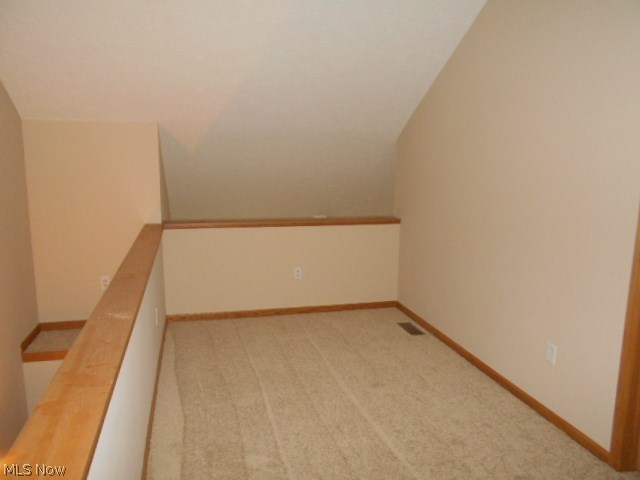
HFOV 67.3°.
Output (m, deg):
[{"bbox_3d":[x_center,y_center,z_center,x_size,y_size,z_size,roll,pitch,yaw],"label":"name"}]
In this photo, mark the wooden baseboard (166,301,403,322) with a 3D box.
[{"bbox_3d":[-0.298,0.686,4.618,2.255,0.063,0.015,-1,10,-15],"label":"wooden baseboard"}]

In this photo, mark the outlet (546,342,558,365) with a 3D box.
[{"bbox_3d":[1.356,0.666,2.819,0.010,0.115,0.072,-1,10,-15],"label":"outlet"}]

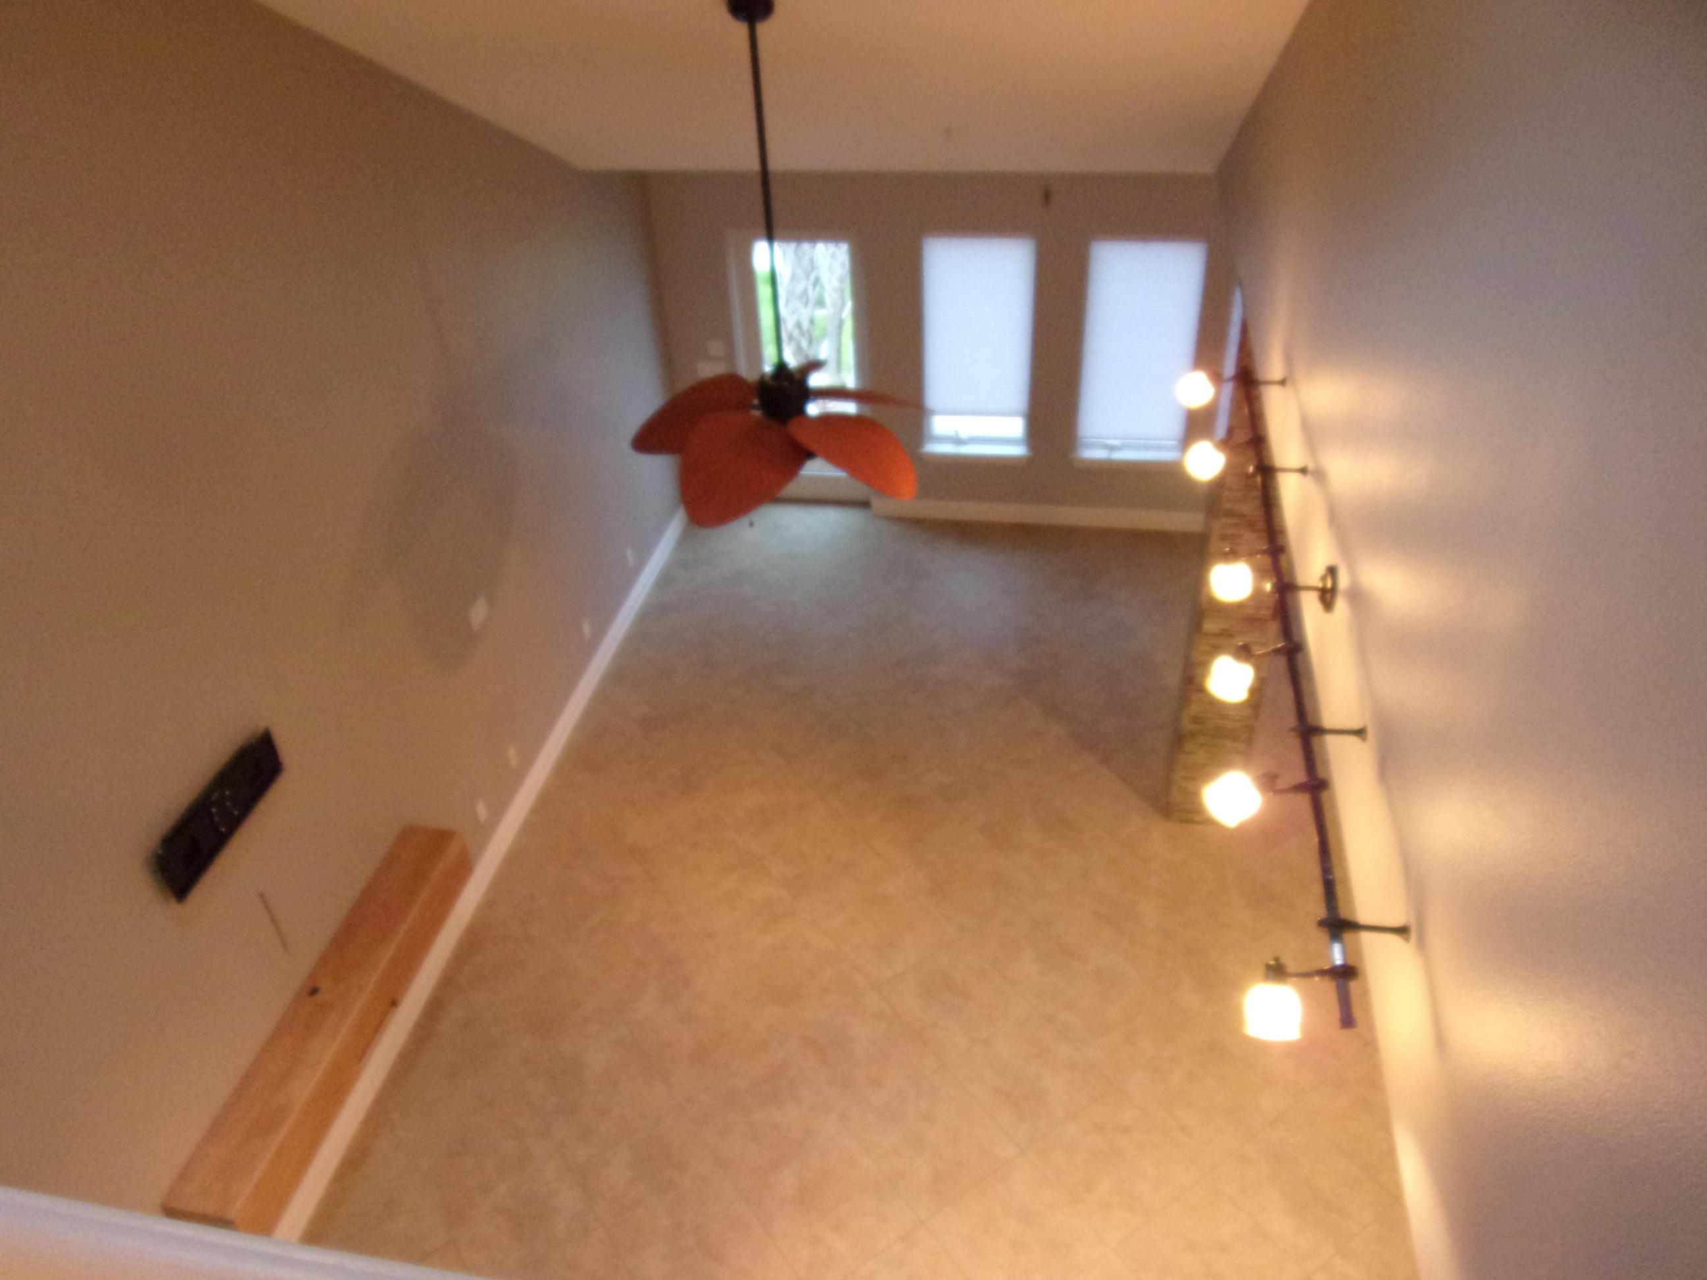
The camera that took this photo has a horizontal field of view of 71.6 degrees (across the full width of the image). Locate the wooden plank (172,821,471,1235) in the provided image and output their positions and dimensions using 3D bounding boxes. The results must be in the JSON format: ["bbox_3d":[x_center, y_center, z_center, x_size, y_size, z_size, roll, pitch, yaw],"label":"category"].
[{"bbox_3d":[-1.974,1.435,4.569,0.262,0.245,1.710,3,37,9],"label":"wooden plank"}]

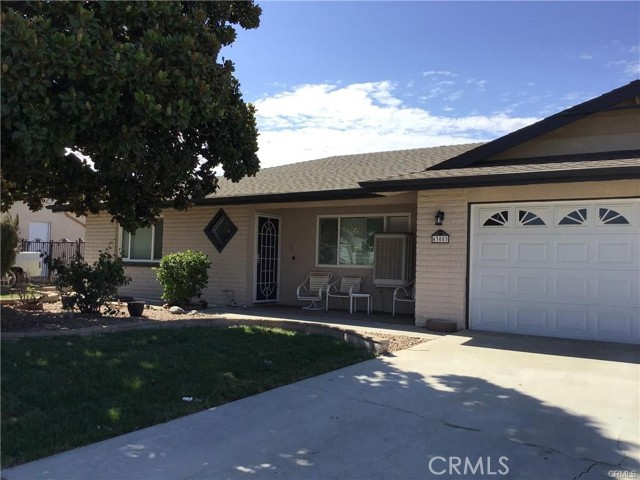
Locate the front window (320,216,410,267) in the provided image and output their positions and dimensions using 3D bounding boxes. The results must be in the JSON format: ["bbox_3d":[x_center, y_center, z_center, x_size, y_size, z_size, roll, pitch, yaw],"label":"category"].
[{"bbox_3d":[0.940,0.018,13.032,2.439,1.218,0.090,0,-3,33],"label":"front window"}]

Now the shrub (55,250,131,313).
[{"bbox_3d":[-4.347,0.793,10.950,1.400,1.180,1.200,2,-2,-17],"label":"shrub"}]

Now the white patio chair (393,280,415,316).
[{"bbox_3d":[1.948,1.155,11.540,0.720,0.790,0.620,3,-3,-39],"label":"white patio chair"}]

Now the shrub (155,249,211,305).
[{"bbox_3d":[-3.143,0.872,13.150,1.220,1.260,1.150,2,-2,-9],"label":"shrub"}]

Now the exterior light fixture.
[{"bbox_3d":[2.045,-0.380,9.766,0.130,0.260,0.190,0,-3,33],"label":"exterior light fixture"}]

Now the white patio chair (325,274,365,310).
[{"bbox_3d":[0.579,1.157,12.478,0.630,0.790,0.720,0,-2,30],"label":"white patio chair"}]

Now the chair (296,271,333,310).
[{"bbox_3d":[-0.109,1.143,12.943,0.620,0.820,0.720,0,-2,23],"label":"chair"}]

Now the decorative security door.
[{"bbox_3d":[-1.250,0.435,13.575,0.070,2.066,0.965,0,-3,33],"label":"decorative security door"}]

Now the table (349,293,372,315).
[{"bbox_3d":[0.890,1.342,12.023,0.430,0.400,0.430,1,-2,17],"label":"table"}]

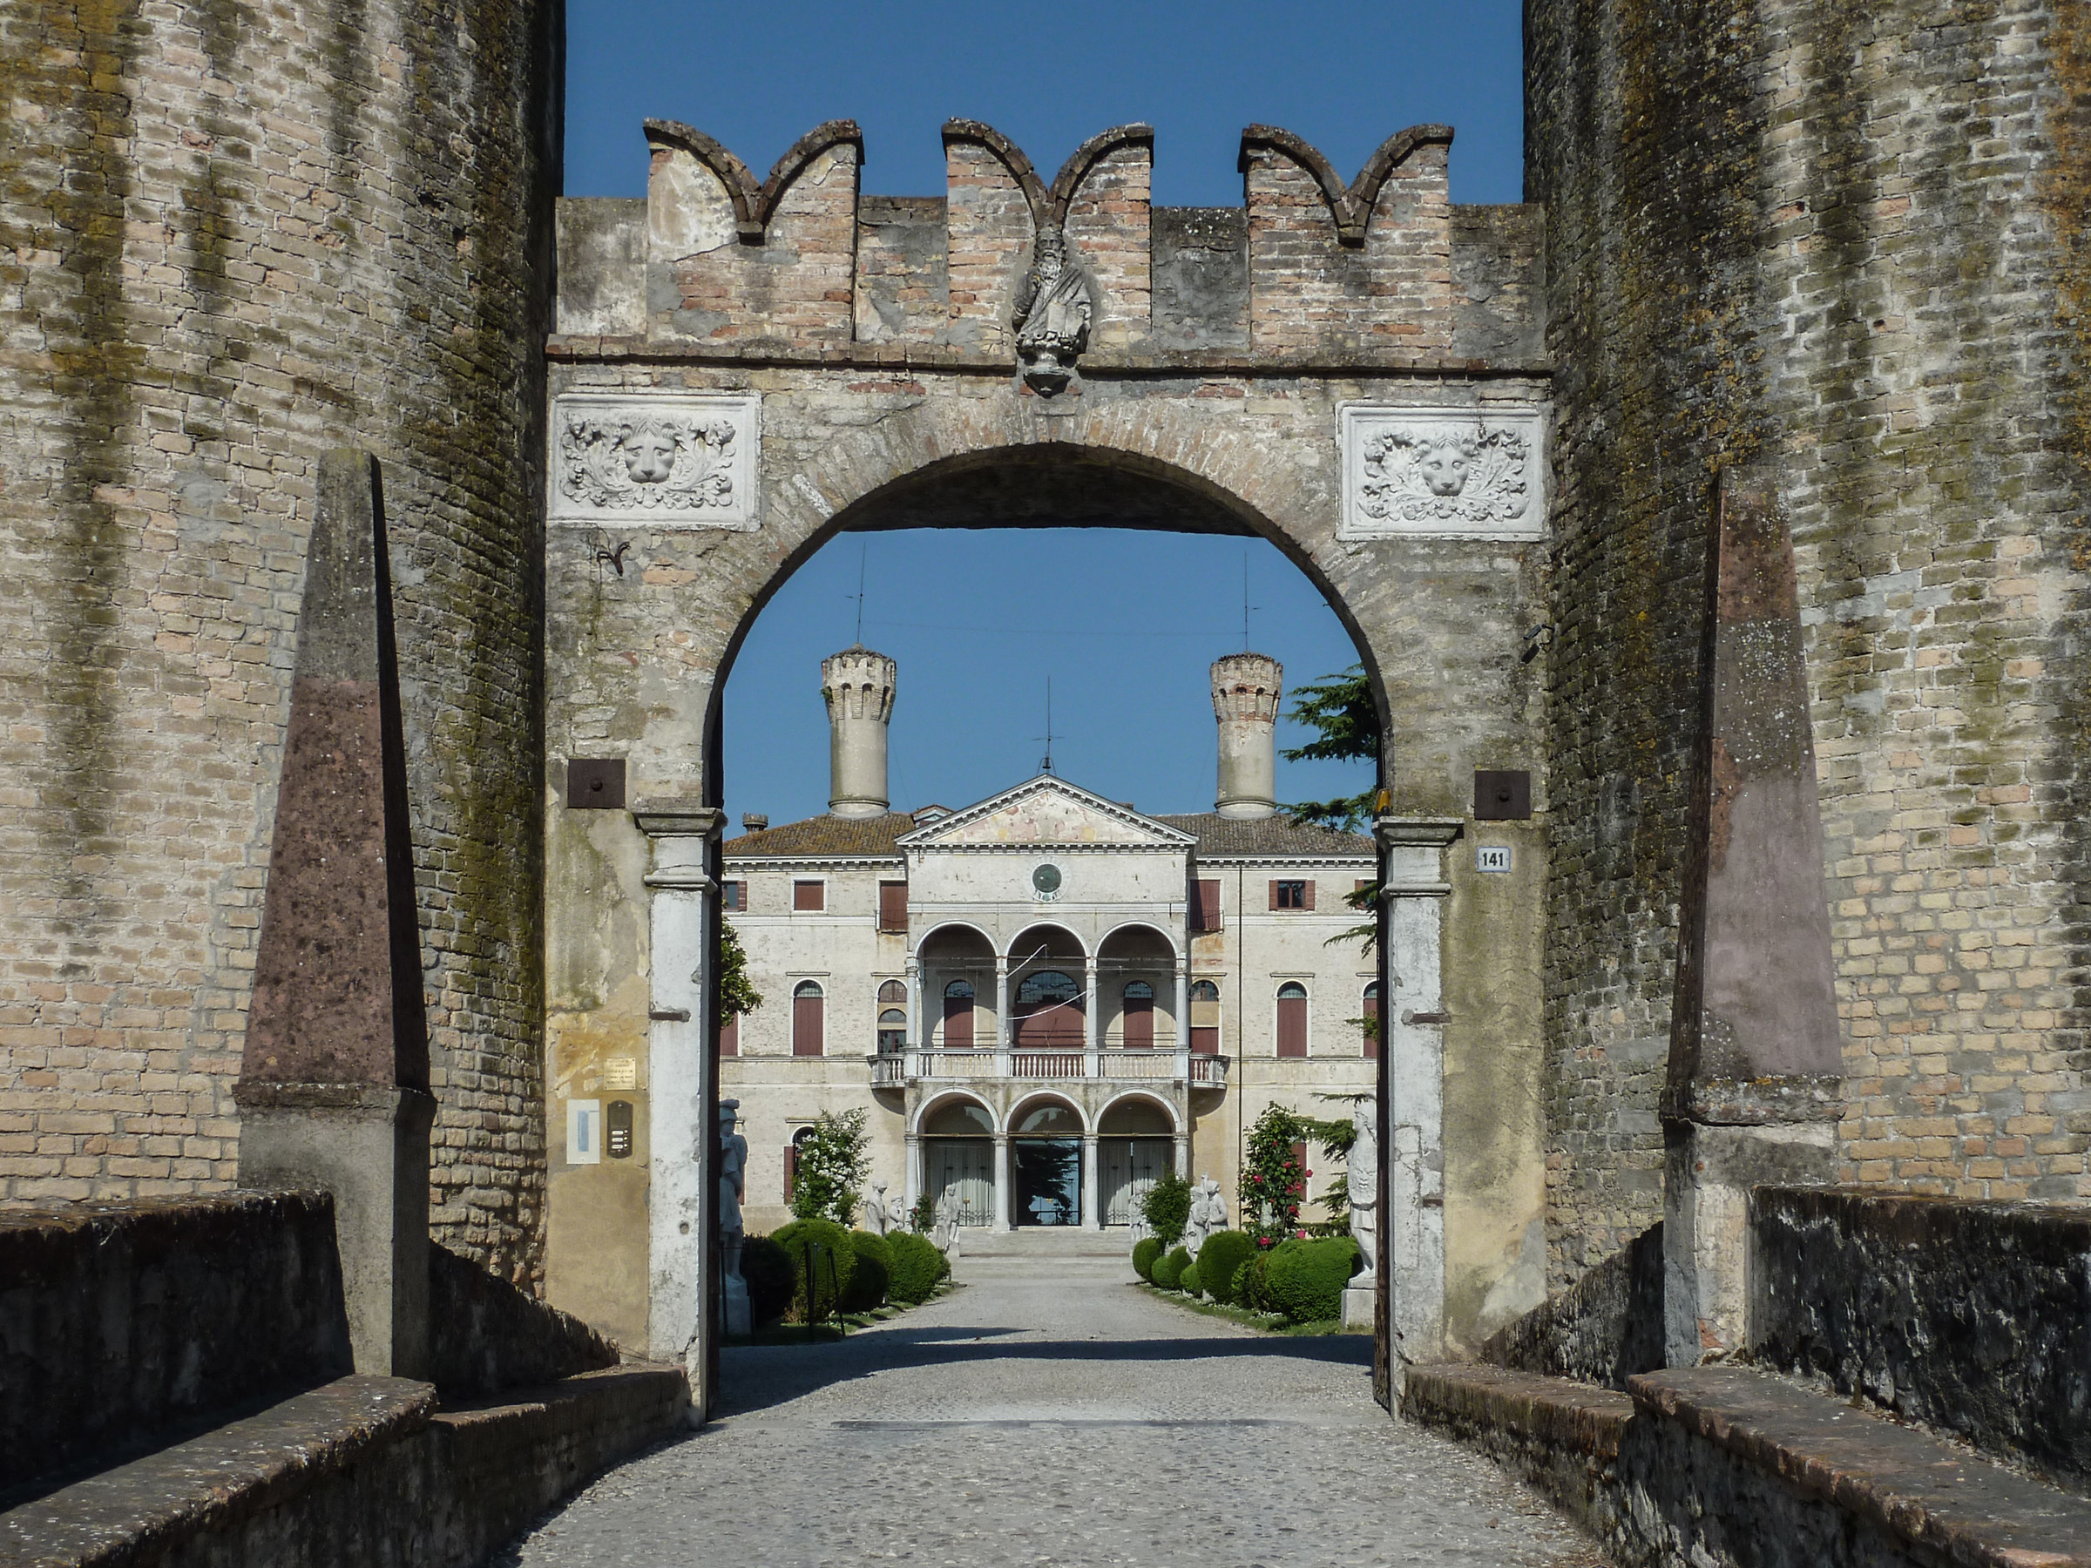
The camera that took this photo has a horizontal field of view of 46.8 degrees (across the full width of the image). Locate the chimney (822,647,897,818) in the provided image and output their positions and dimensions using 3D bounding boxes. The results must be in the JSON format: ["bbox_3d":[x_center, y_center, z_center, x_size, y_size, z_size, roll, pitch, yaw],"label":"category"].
[{"bbox_3d":[-6.570,-1.832,86.000,2.600,6.050,2.600,0,-2,0],"label":"chimney"}]

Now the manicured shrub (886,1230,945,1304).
[{"bbox_3d":[-2.120,7.845,39.200,0.981,1.193,1.000,0,-9,0],"label":"manicured shrub"}]

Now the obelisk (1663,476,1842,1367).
[{"bbox_3d":[2.477,0.477,8.450,0.540,3.100,0.540,0,-2,0],"label":"obelisk"}]

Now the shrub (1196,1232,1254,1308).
[{"bbox_3d":[2.923,7.878,39.300,0.983,1.222,1.000,0,-9,0],"label":"shrub"}]

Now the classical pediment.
[{"bbox_3d":[0.027,0.951,80.400,9.850,2.500,1.500,0,-2,0],"label":"classical pediment"}]

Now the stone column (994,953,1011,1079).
[{"bbox_3d":[-1.371,7.462,78.000,0.530,3.920,0.530,0,-2,0],"label":"stone column"}]

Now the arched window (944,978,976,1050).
[{"bbox_3d":[-2.720,7.330,76.500,1.040,2.450,0.220,0,-3,0],"label":"arched window"}]

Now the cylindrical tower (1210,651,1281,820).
[{"bbox_3d":[7.318,-1.725,88.000,2.650,6.000,2.650,0,-2,0],"label":"cylindrical tower"}]

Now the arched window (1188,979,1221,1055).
[{"bbox_3d":[5.306,7.756,80.500,1.120,2.500,0.220,0,-2,0],"label":"arched window"}]

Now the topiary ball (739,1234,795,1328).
[{"bbox_3d":[-3.248,5.620,27.300,0.920,1.050,0.920,0,-2,0],"label":"topiary ball"}]

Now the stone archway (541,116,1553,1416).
[{"bbox_3d":[0.009,-0.100,12.900,5.200,6.700,1.000,0,-2,0],"label":"stone archway"}]

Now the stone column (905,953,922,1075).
[{"bbox_3d":[-4.245,7.436,78.000,0.520,3.950,0.520,0,-2,0],"label":"stone column"}]

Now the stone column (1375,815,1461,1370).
[{"bbox_3d":[1.931,1.597,12.500,0.440,2.850,0.400,0,-2,0],"label":"stone column"}]

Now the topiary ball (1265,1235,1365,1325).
[{"bbox_3d":[3.327,6.176,30.100,1.262,1.099,1.300,0,-9,0],"label":"topiary ball"}]

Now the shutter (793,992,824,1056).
[{"bbox_3d":[-7.892,8.000,80.500,1.000,2.130,0.100,0,-2,0],"label":"shutter"}]

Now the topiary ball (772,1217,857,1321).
[{"bbox_3d":[-3.013,6.330,31.500,1.107,1.352,1.150,0,-9,0],"label":"topiary ball"}]

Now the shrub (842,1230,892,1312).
[{"bbox_3d":[-2.727,7.366,36.500,1.050,1.240,1.050,0,-2,0],"label":"shrub"}]

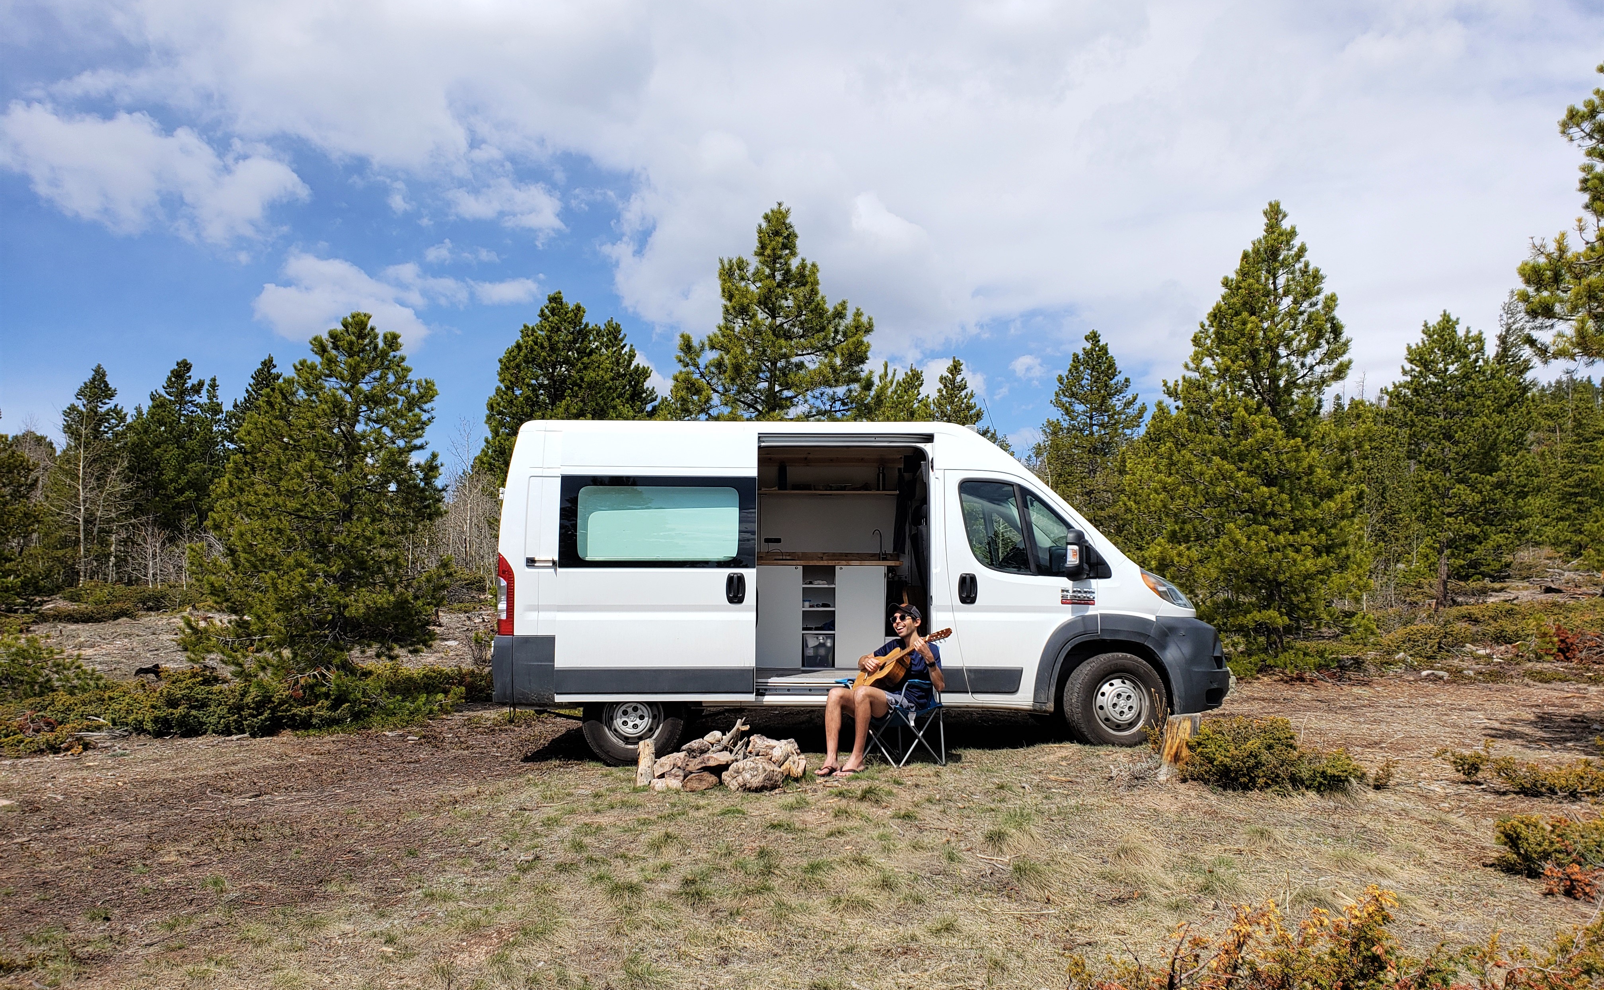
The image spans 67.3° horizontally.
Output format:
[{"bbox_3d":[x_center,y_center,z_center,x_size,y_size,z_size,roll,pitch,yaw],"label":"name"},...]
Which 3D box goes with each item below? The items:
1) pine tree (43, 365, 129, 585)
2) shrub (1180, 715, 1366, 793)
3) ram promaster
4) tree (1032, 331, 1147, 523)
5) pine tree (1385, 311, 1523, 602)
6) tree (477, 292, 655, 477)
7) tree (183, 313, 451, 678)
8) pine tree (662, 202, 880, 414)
[{"bbox_3d":[-18.131,-0.508,30.500,2.221,5.552,2.154,0,-2,0],"label":"pine tree"},{"bbox_3d":[2.988,1.611,7.650,1.180,0.420,0.950,0,-2,0],"label":"shrub"},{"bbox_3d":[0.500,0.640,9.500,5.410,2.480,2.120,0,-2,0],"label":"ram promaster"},{"bbox_3d":[5.679,-0.637,24.000,2.596,5.292,2.518,0,-2,0],"label":"tree"},{"bbox_3d":[12.205,-0.644,22.500,2.668,5.476,2.588,0,-2,0],"label":"pine tree"},{"bbox_3d":[-3.844,-0.608,19.500,3.083,5.375,2.991,0,-2,0],"label":"tree"},{"bbox_3d":[-5.427,-0.007,13.500,3.019,4.072,2.928,0,-2,0],"label":"tree"},{"bbox_3d":[-0.379,-0.871,15.500,3.305,5.756,3.206,0,-2,0],"label":"pine tree"}]

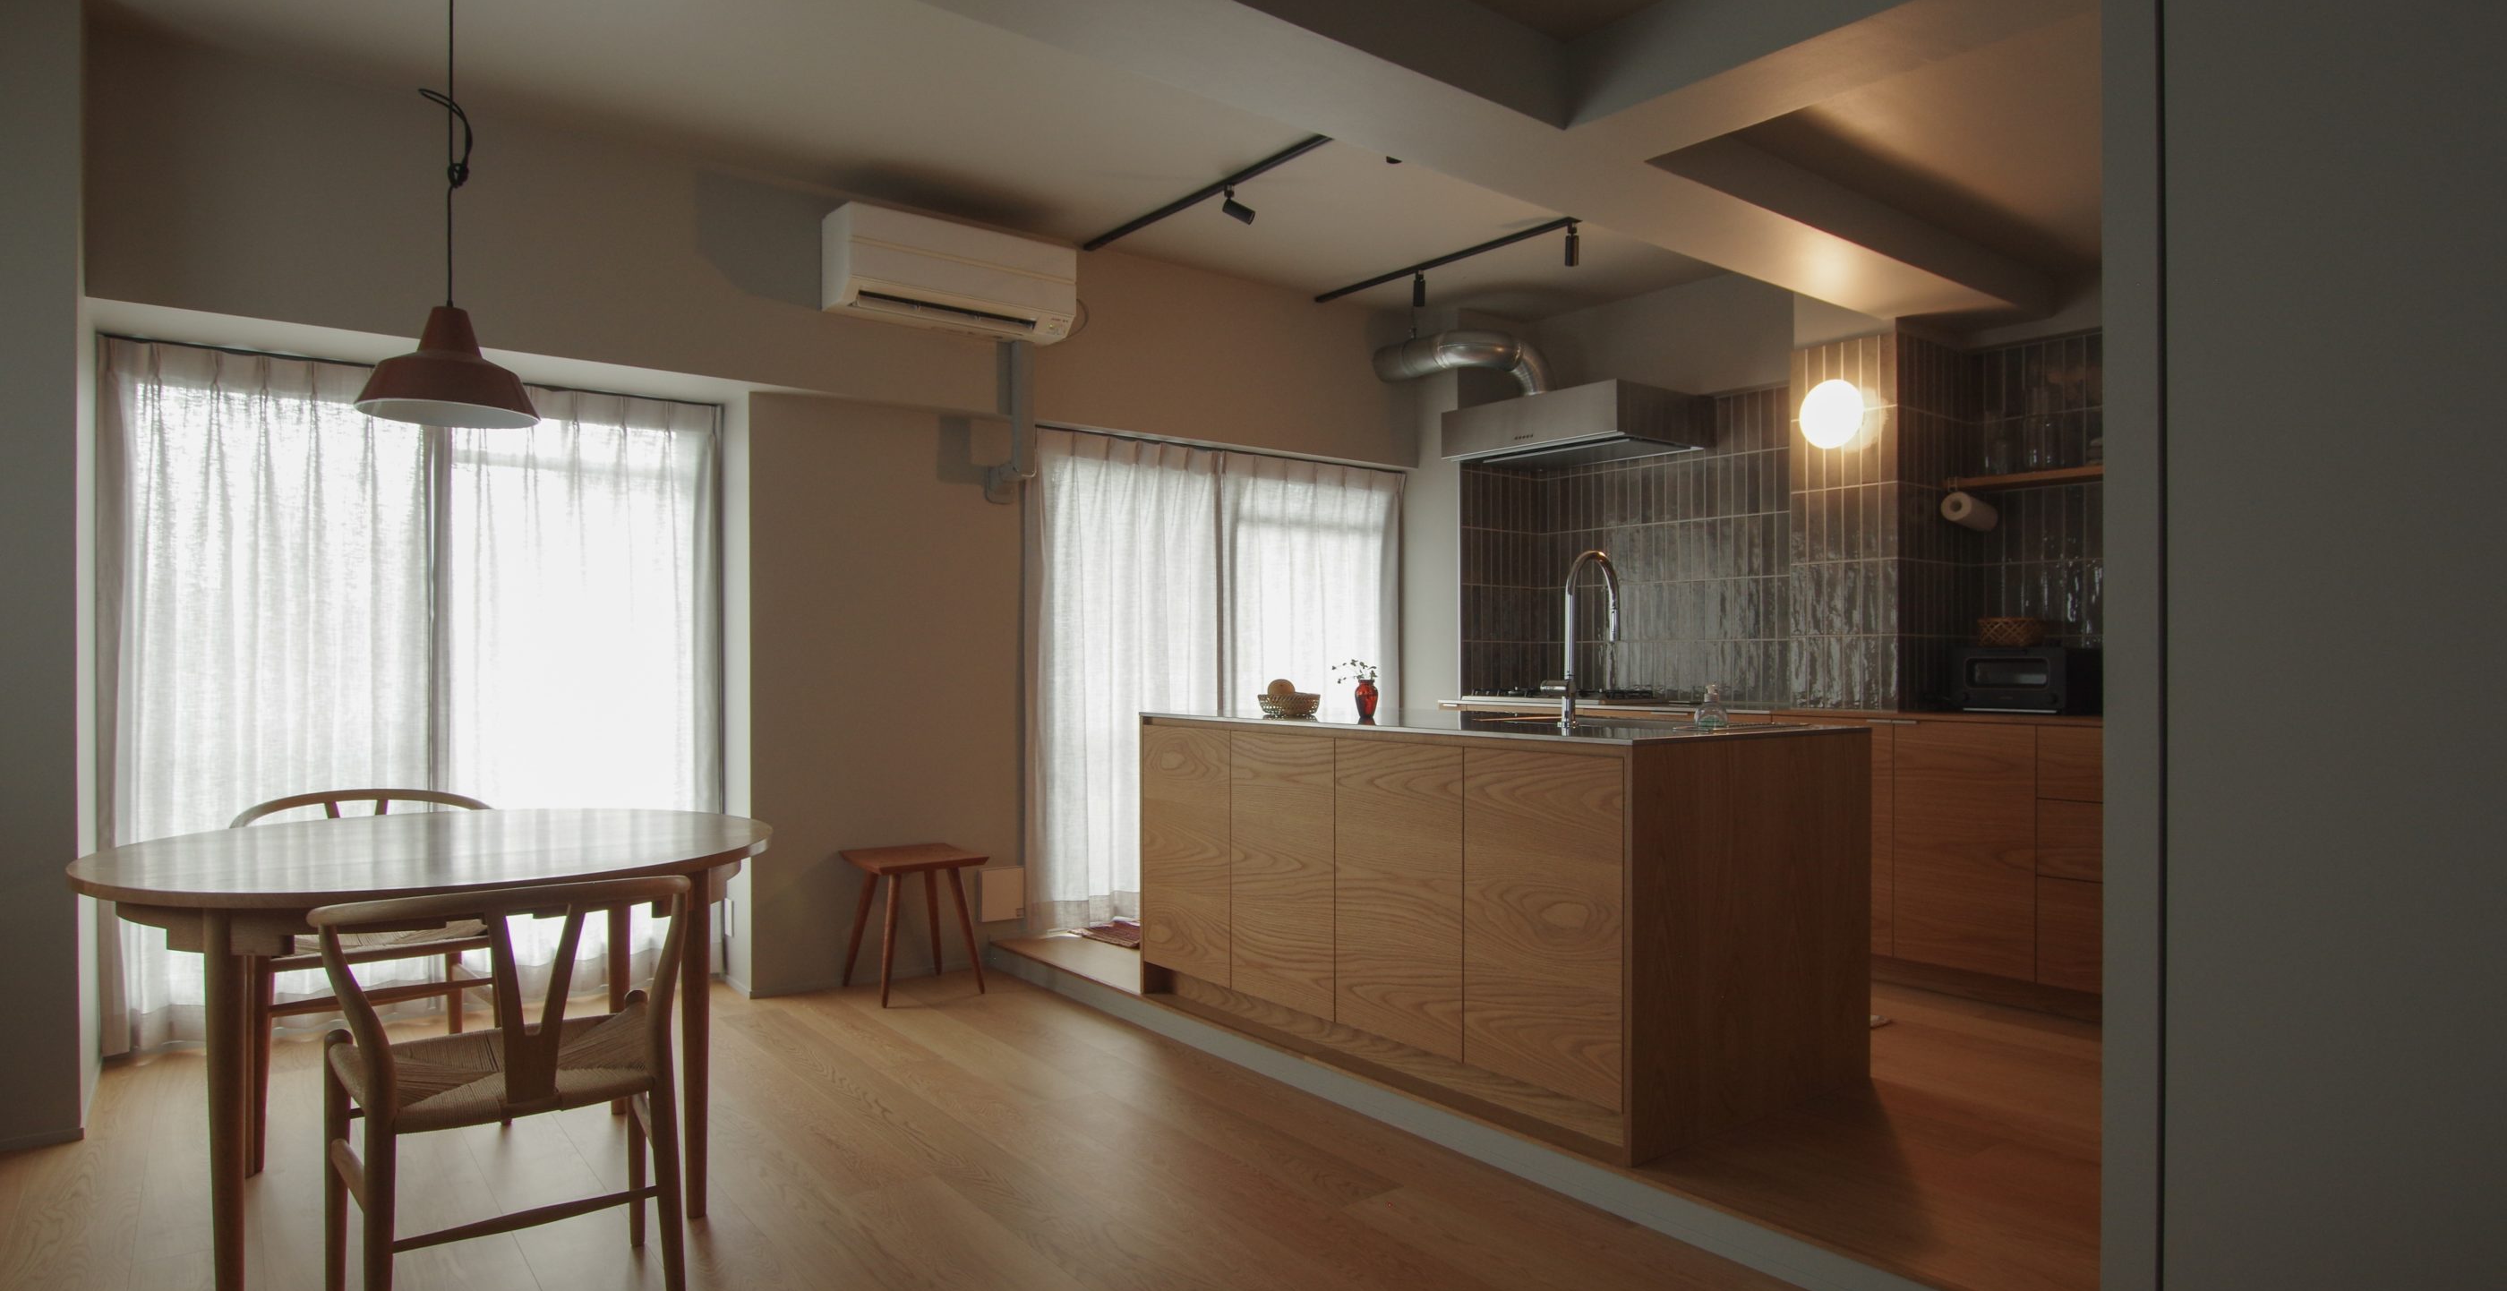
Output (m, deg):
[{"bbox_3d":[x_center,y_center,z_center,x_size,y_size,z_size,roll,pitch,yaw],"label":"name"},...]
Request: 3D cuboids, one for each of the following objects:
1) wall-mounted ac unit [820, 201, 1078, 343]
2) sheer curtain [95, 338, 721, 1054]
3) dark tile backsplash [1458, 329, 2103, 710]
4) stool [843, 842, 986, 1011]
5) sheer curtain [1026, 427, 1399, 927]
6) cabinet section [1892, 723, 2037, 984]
[{"bbox_3d":[-0.986,-1.193,4.346,0.789,0.310,0.250,1,-1,-39],"label":"wall-mounted ac unit"},{"bbox_3d":[-2.466,0.146,4.041,1.620,1.968,0.111,1,-1,-39],"label":"sheer curtain"},{"bbox_3d":[1.840,-0.403,4.944,0.565,1.235,2.338,1,-1,-39],"label":"dark tile backsplash"},{"bbox_3d":[-1.132,0.924,4.410,0.400,0.443,0.400,1,-1,-39],"label":"stool"},{"bbox_3d":[-0.078,0.123,5.417,1.906,1.853,0.111,1,-1,-39],"label":"sheer curtain"},{"bbox_3d":[2.352,0.609,4.149,0.560,0.735,0.412,1,-1,-38],"label":"cabinet section"}]

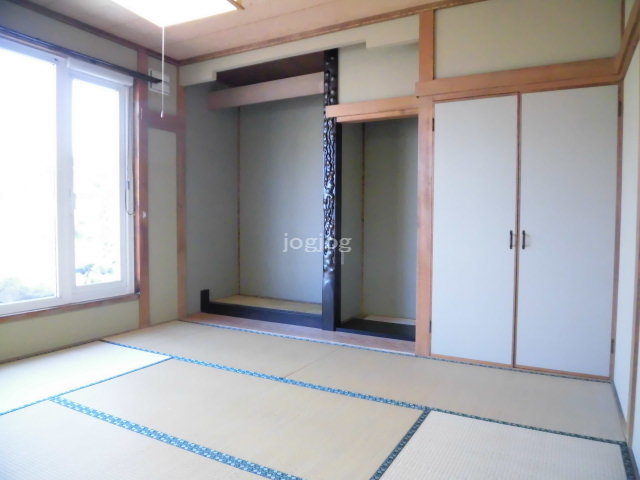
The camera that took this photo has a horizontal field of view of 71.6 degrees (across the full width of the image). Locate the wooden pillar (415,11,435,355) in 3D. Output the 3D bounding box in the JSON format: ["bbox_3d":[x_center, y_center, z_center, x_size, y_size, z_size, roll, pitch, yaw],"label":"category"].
[{"bbox_3d":[0.768,-0.390,3.186,0.101,2.448,0.100,1,2,28],"label":"wooden pillar"}]

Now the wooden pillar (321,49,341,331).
[{"bbox_3d":[0.118,-0.426,4.005,0.135,2.480,0.120,1,2,28],"label":"wooden pillar"}]

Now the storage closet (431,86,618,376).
[{"bbox_3d":[1.373,-0.058,3.069,1.081,1.767,0.420,1,2,28],"label":"storage closet"}]

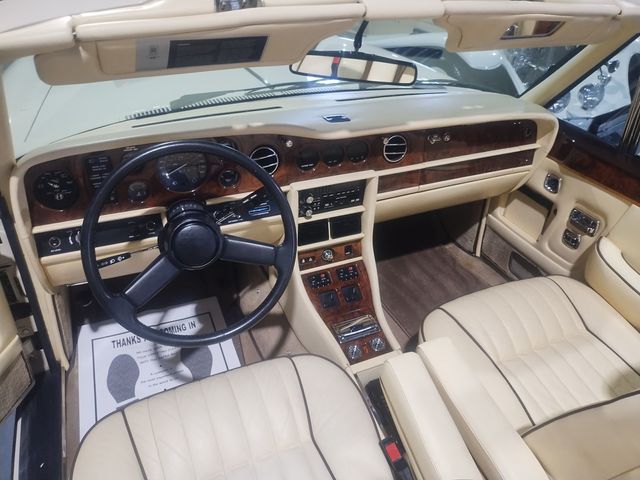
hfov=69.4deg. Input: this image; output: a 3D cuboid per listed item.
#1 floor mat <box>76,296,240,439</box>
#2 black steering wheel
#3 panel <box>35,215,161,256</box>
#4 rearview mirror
[{"bbox_3d":[-0.458,0.370,1.340,0.432,0.006,0.520,-12,36,-21],"label":"floor mat"},{"bbox_3d":[-0.242,0.009,0.905,0.396,0.396,0.090,-12,12,-21],"label":"black steering wheel"},{"bbox_3d":[-0.466,-0.012,0.994,0.246,0.060,0.025,-12,36,-21],"label":"panel"},{"bbox_3d":[0.065,-0.346,0.933,0.255,0.063,0.032,4,42,-7],"label":"rearview mirror"}]

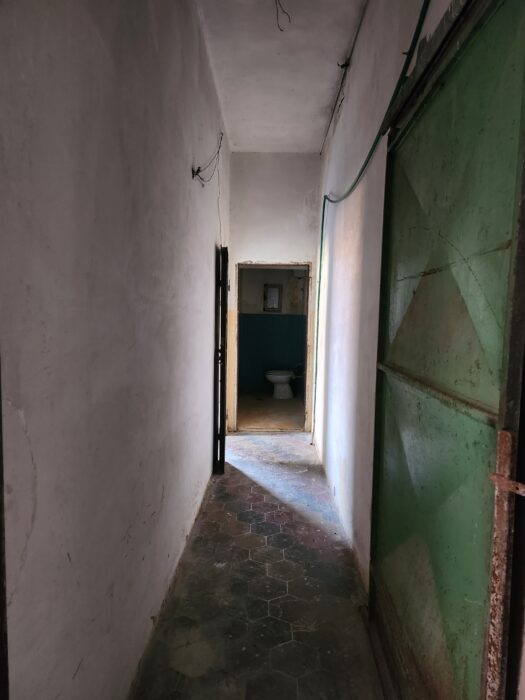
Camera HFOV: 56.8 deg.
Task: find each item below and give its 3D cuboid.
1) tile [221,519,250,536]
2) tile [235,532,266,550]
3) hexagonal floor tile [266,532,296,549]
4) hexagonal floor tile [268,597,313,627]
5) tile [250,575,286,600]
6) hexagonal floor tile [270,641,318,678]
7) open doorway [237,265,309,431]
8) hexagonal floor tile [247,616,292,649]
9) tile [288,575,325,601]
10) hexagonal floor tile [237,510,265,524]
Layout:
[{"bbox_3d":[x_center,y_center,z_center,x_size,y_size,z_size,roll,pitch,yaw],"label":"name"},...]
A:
[{"bbox_3d":[-0.176,1.191,3.224,0.198,0.015,0.229,1,5,-1],"label":"tile"},{"bbox_3d":[-0.074,1.207,3.052,0.198,0.015,0.229,1,5,-1],"label":"tile"},{"bbox_3d":[0.126,1.210,3.054,0.198,0.015,0.229,1,5,-1],"label":"hexagonal floor tile"},{"bbox_3d":[0.132,1.267,2.364,0.198,0.015,0.229,1,5,-1],"label":"hexagonal floor tile"},{"bbox_3d":[0.031,1.251,2.535,0.198,0.015,0.229,1,5,-1],"label":"tile"},{"bbox_3d":[0.135,1.295,2.018,0.198,0.015,0.229,1,5,-1],"label":"hexagonal floor tile"},{"bbox_3d":[0.119,-0.013,5.769,0.830,1.970,0.150,1,5,-1],"label":"open doorway"},{"bbox_3d":[0.034,1.279,2.190,0.198,0.015,0.229,1,5,-1],"label":"hexagonal floor tile"},{"bbox_3d":[0.231,1.254,2.537,0.198,0.015,0.229,1,5,-1],"label":"tile"},{"bbox_3d":[-0.077,1.178,3.397,0.198,0.015,0.229,1,5,-1],"label":"hexagonal floor tile"}]

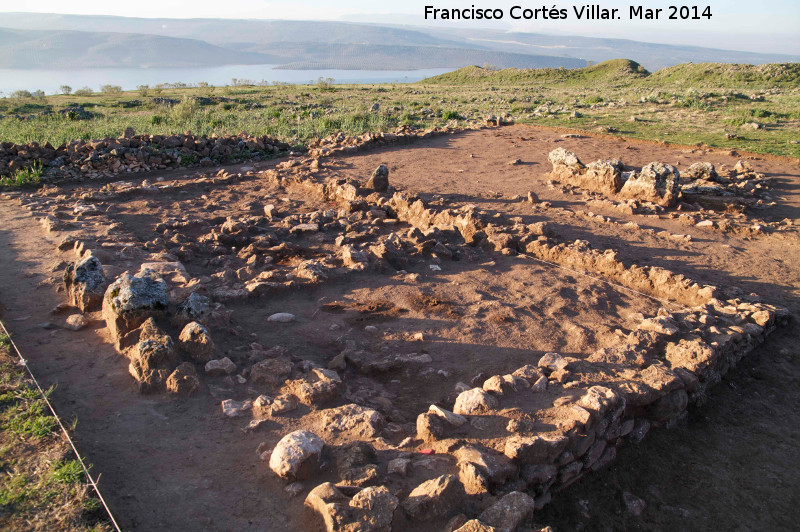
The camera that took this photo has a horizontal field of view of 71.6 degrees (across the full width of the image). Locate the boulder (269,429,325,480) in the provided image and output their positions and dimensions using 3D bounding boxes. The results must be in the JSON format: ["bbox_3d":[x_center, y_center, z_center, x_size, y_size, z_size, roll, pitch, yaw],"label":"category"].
[{"bbox_3d":[-0.644,1.178,3.462,0.332,0.222,0.282,-14,26,-30],"label":"boulder"}]

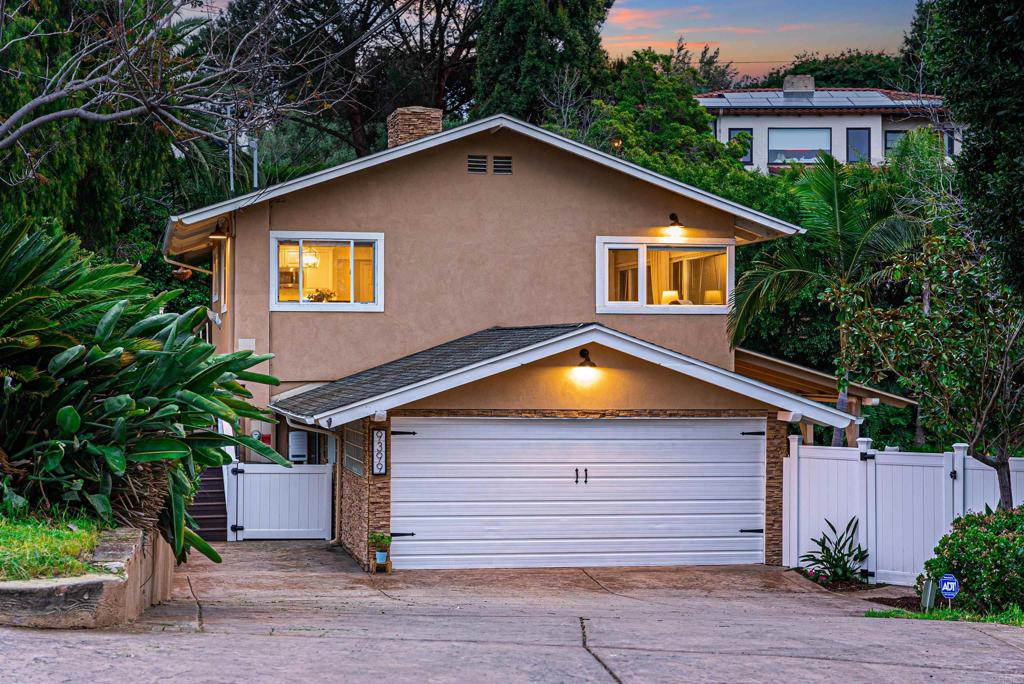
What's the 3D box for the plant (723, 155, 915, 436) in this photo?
[{"bbox_3d":[5.041,0.034,26.800,3.000,6.221,2.900,1,-1,-12],"label":"plant"}]

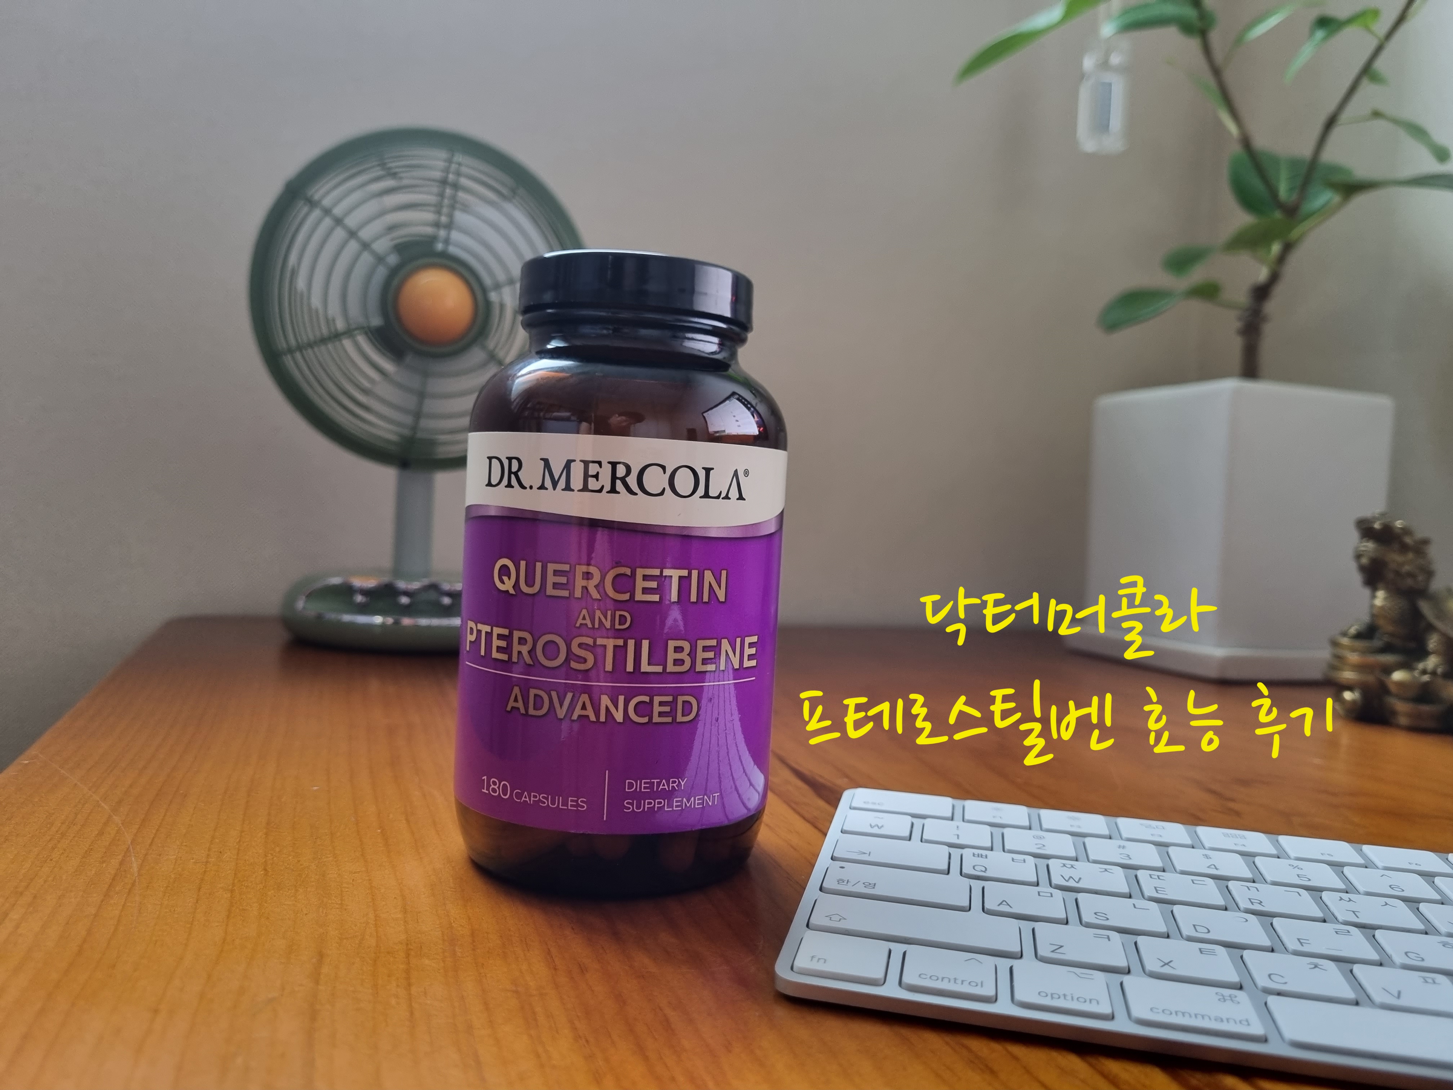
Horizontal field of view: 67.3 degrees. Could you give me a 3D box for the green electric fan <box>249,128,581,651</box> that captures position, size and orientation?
[{"bbox_3d":[-0.168,-0.085,0.602,0.182,0.275,0.108,2,3,-18],"label":"green electric fan"}]

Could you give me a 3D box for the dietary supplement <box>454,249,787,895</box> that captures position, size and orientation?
[{"bbox_3d":[-0.025,0.005,0.265,0.076,0.140,0.076,3,3,1],"label":"dietary supplement"}]

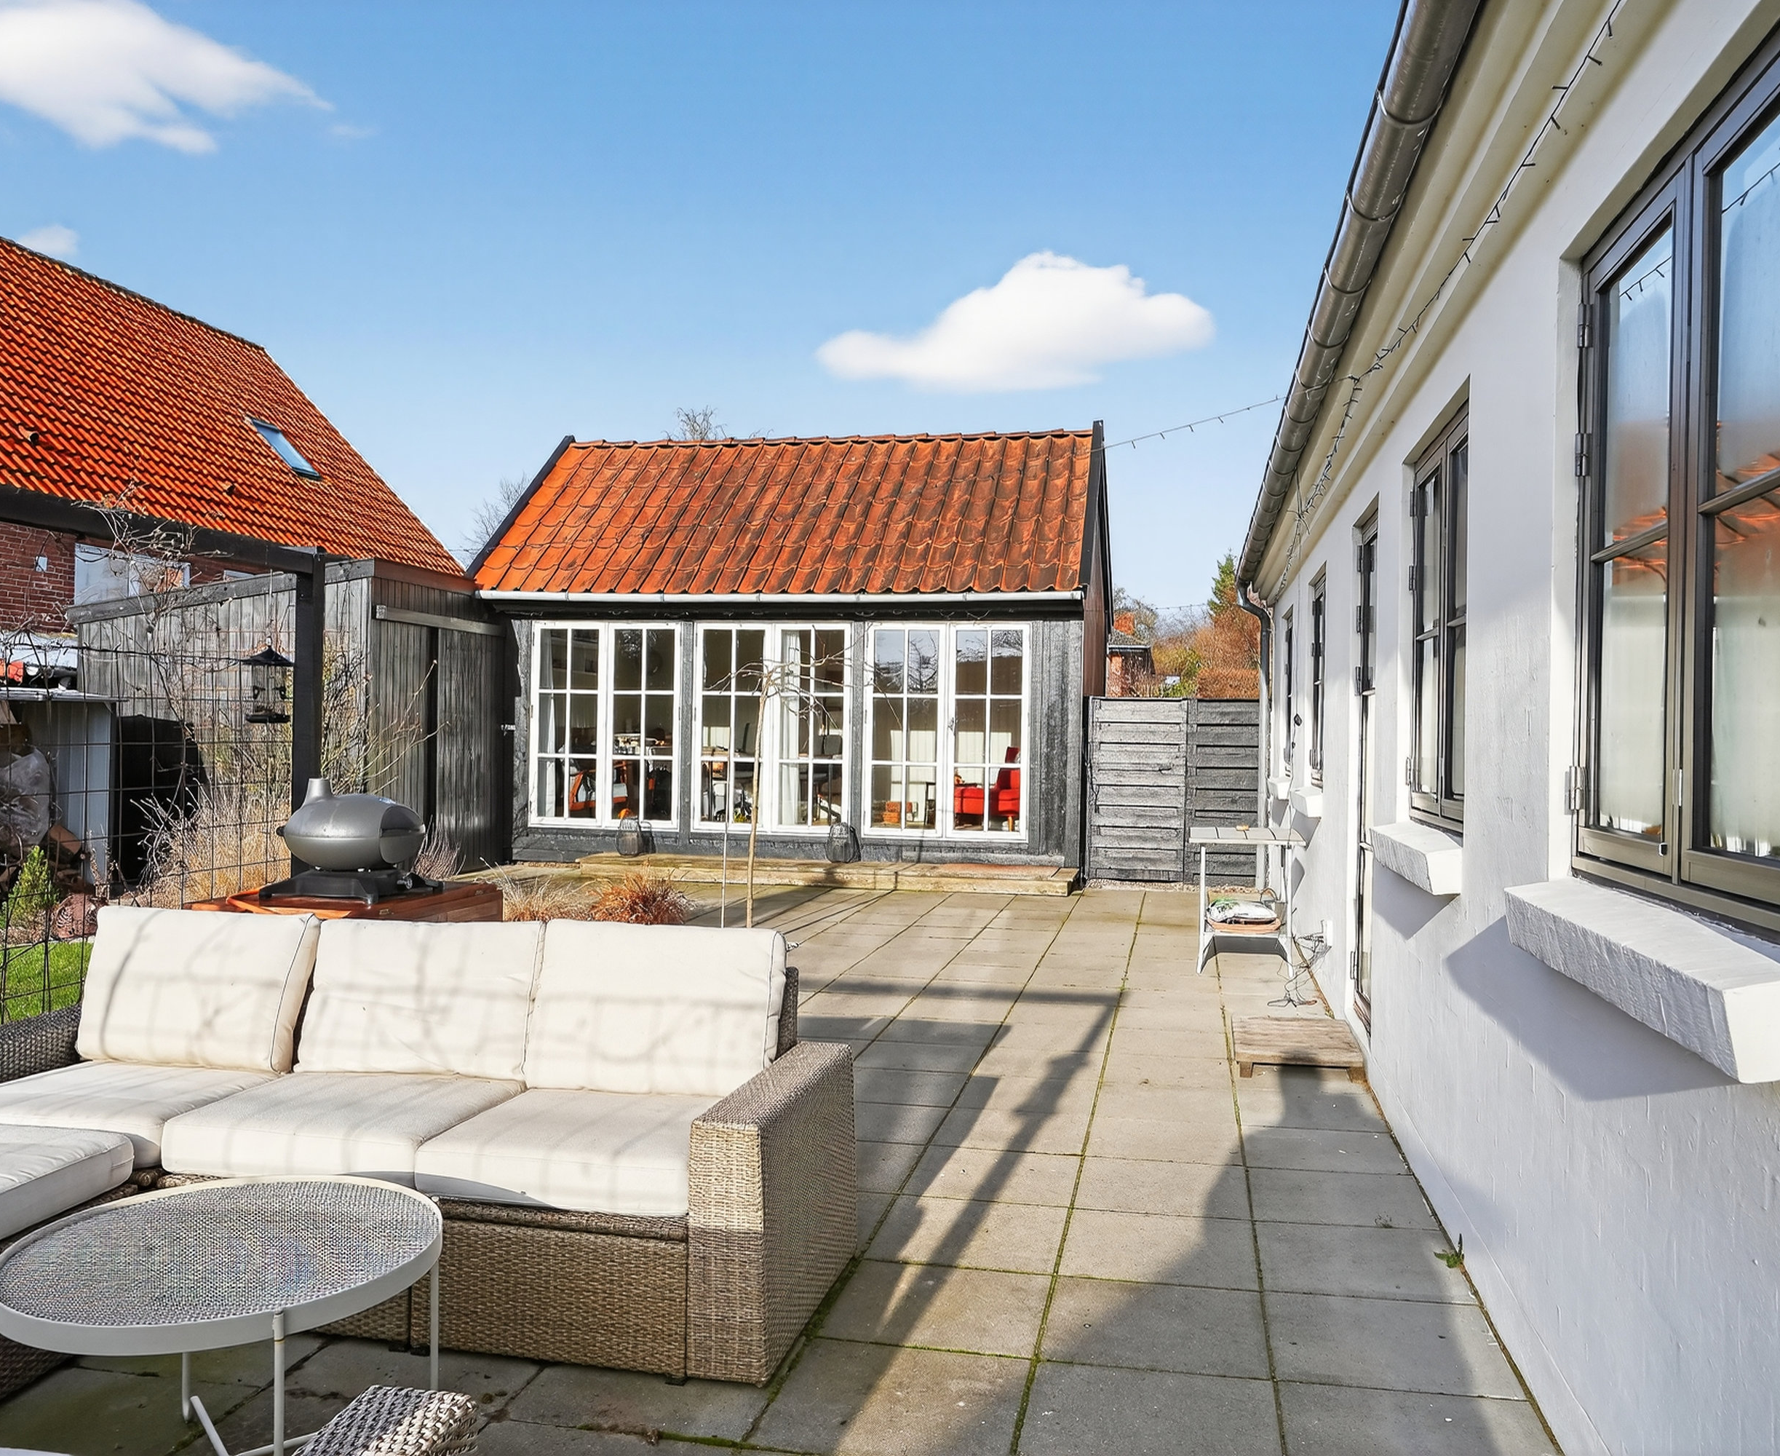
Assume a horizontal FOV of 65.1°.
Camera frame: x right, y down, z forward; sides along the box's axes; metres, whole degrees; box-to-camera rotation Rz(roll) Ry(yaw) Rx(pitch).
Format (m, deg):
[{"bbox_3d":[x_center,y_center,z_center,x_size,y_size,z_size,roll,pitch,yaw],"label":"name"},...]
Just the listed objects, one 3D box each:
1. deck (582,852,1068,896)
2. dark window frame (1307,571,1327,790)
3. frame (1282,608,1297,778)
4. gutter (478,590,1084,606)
[{"bbox_3d":[-0.489,1.240,11.752,4.040,0.120,0.870,1,0,8],"label":"deck"},{"bbox_3d":[2.345,-0.235,7.476,0.100,1.140,1.050,1,0,12],"label":"dark window frame"},{"bbox_3d":[2.799,-0.218,9.626,0.100,1.140,1.050,1,0,12],"label":"frame"},{"bbox_3d":[-1.010,-1.120,11.919,5.300,0.100,0.120,1,0,8],"label":"gutter"}]

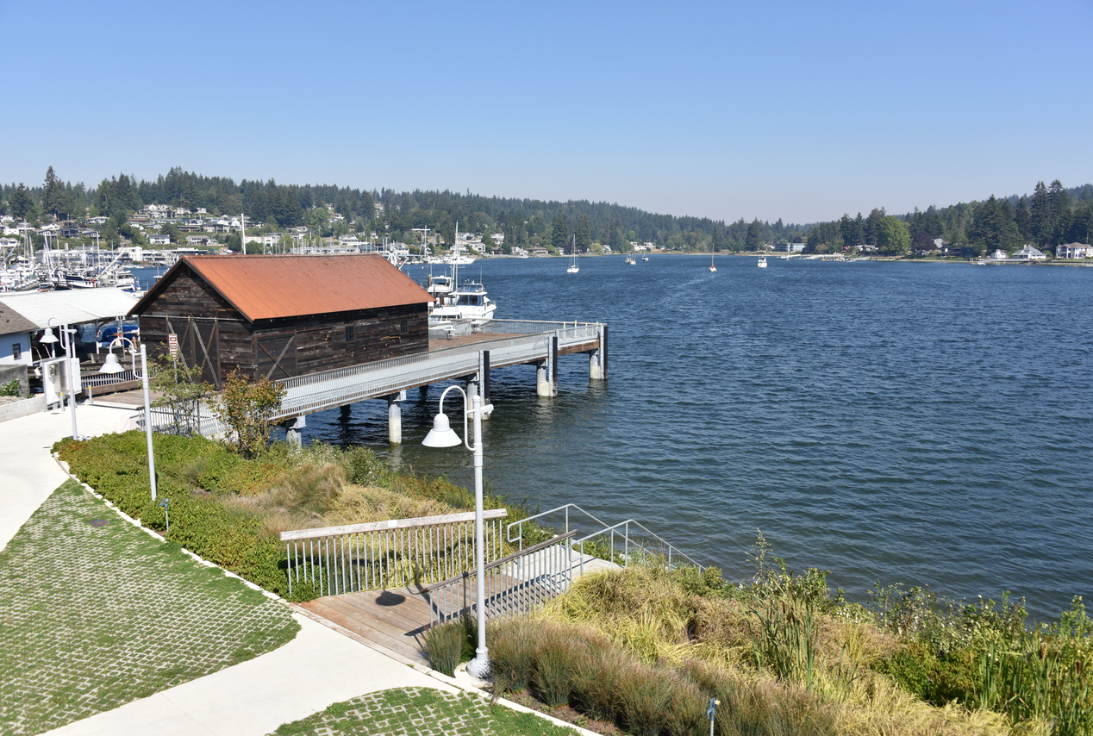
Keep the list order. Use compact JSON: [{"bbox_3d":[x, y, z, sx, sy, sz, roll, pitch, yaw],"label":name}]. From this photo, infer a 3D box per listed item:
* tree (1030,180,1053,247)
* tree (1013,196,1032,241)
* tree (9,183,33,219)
[{"bbox_3d":[247.499,-76.057,427.742,10.365,32.803,10.365,4,9,29],"label":"tree"},{"bbox_3d":[238.044,-72.980,428.350,7.989,23.973,7.989,4,9,29],"label":"tree"},{"bbox_3d":[-379.522,-120.488,620.000,15.000,26.500,15.000,-5,9,-31],"label":"tree"}]

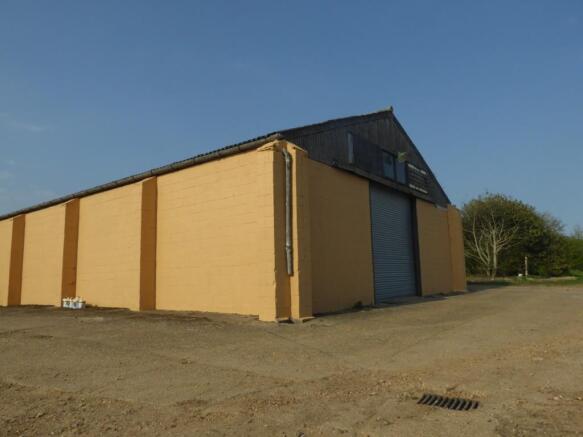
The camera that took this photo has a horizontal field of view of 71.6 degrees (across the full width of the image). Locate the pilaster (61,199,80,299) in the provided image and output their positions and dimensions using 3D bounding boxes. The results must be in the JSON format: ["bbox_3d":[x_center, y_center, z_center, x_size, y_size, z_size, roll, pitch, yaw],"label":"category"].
[{"bbox_3d":[-7.596,1.124,13.769,0.439,3.651,0.476,-8,-10,37],"label":"pilaster"}]

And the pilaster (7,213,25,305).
[{"bbox_3d":[-11.248,1.651,16.505,0.439,3.715,0.476,-8,-10,37],"label":"pilaster"}]

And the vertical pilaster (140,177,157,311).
[{"bbox_3d":[-4.025,0.644,11.090,0.444,3.660,0.476,-8,-10,37],"label":"vertical pilaster"}]

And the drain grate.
[{"bbox_3d":[1.349,1.596,3.470,0.481,0.040,0.283,-6,-9,31],"label":"drain grate"}]

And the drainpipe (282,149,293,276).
[{"bbox_3d":[-0.067,-0.133,8.311,0.146,2.635,0.183,-8,-10,37],"label":"drainpipe"}]

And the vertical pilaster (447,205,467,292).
[{"bbox_3d":[7.663,1.333,18.551,0.604,3.962,0.476,-8,-10,37],"label":"vertical pilaster"}]

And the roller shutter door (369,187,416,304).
[{"bbox_3d":[3.528,0.951,13.822,0.119,3.596,3.843,-8,-10,37],"label":"roller shutter door"}]

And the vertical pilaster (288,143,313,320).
[{"bbox_3d":[0.053,0.235,8.651,0.549,3.697,0.476,-8,-10,37],"label":"vertical pilaster"}]

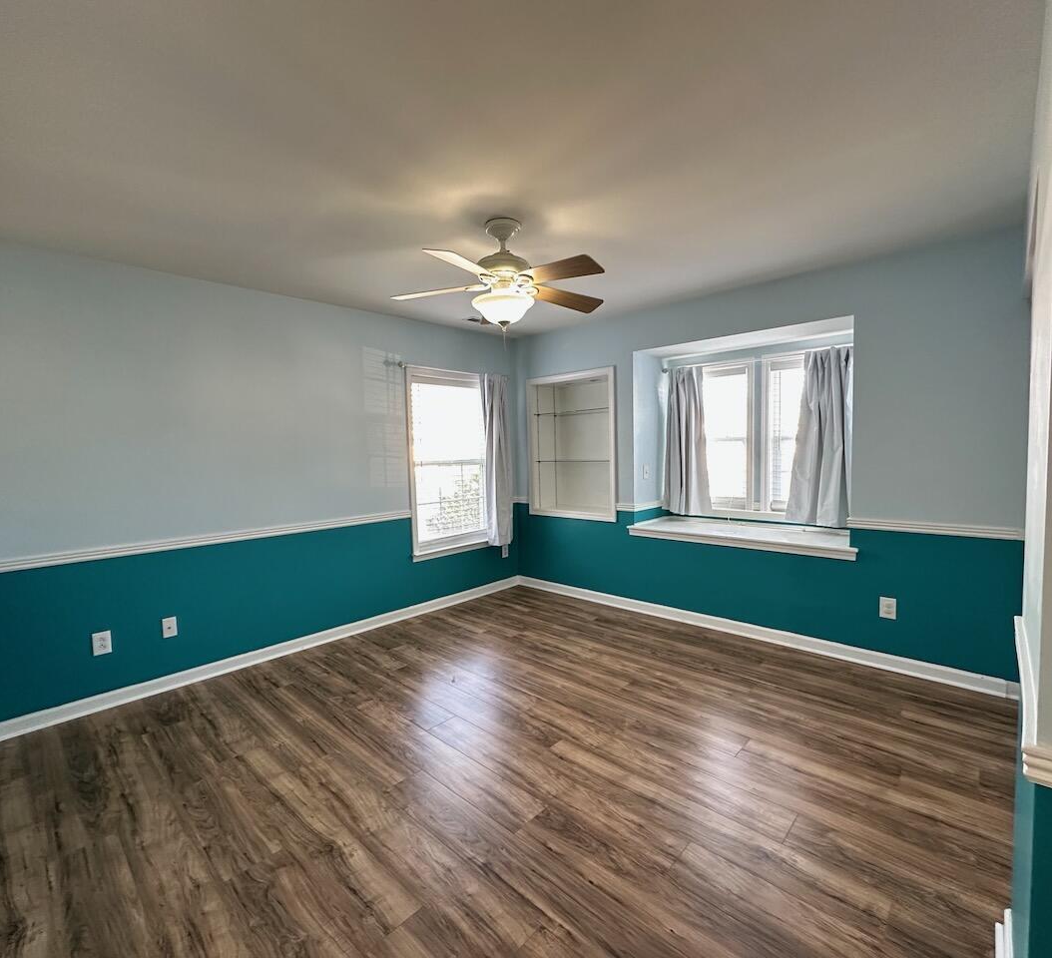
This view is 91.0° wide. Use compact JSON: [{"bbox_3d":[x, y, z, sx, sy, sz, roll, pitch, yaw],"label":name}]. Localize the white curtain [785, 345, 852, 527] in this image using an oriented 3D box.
[{"bbox_3d":[2.070,-0.287,3.643,0.450,1.245,0.100,2,5,44],"label":"white curtain"}]

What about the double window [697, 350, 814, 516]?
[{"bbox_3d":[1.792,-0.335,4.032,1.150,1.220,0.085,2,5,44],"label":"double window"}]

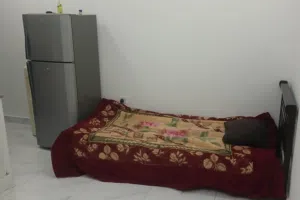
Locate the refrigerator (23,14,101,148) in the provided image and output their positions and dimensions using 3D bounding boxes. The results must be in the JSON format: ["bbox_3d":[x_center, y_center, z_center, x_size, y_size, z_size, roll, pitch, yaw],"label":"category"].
[{"bbox_3d":[-1.028,-0.219,3.841,0.628,1.596,0.581,4,16,19],"label":"refrigerator"}]

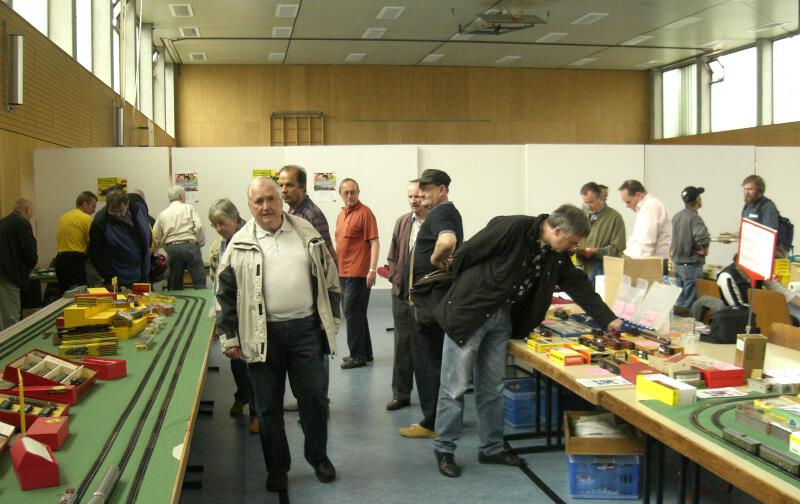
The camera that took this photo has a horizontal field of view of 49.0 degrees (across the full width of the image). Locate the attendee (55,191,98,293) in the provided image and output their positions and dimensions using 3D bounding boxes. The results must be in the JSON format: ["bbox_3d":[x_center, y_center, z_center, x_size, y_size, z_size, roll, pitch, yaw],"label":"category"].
[{"bbox_3d":[-3.499,0.198,9.500,0.500,1.700,0.420,2,5,37],"label":"attendee"}]

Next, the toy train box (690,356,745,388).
[{"bbox_3d":[1.408,0.551,4.068,0.178,0.082,0.340,-2,4,-13],"label":"toy train box"}]

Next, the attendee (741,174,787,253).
[{"bbox_3d":[3.435,0.152,8.300,0.400,1.746,0.480,-4,5,-41],"label":"attendee"}]

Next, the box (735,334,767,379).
[{"bbox_3d":[1.638,0.490,4.081,0.103,0.197,0.083,-1,4,-1],"label":"box"}]

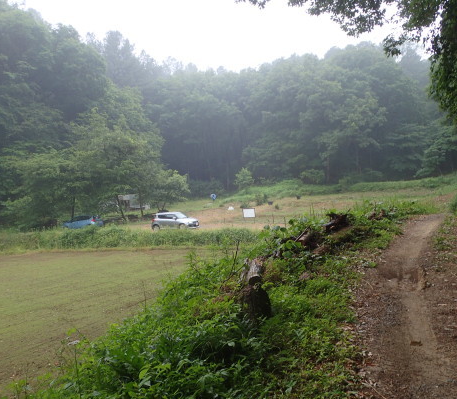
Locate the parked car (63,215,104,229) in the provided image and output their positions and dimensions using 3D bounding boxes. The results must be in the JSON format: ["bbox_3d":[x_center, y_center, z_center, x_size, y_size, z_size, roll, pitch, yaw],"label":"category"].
[{"bbox_3d":[-14.480,2.422,46.000,4.050,1.480,1.700,-2,0,25],"label":"parked car"}]

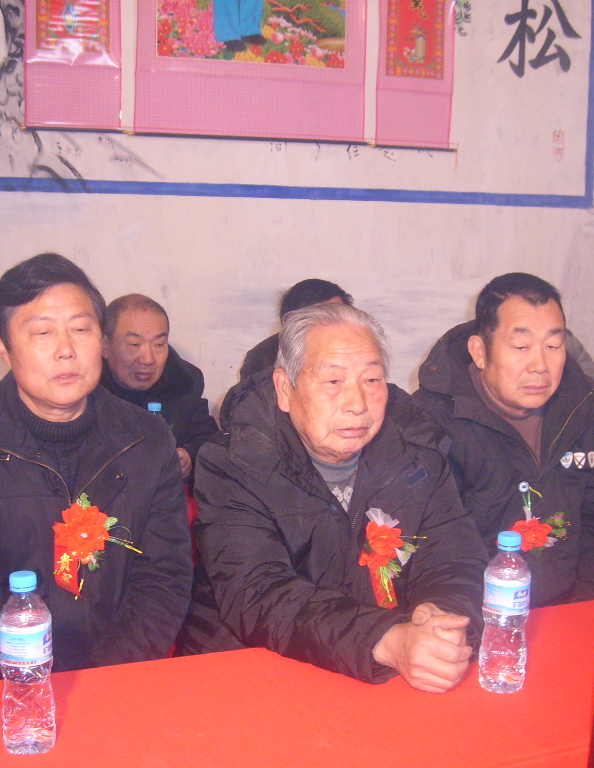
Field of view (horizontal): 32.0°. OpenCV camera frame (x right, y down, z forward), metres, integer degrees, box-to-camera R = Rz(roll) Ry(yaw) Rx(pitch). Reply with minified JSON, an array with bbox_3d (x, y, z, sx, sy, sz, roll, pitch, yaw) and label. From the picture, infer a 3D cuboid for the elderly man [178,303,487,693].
[{"bbox_3d":[0.065,0.487,1.748,0.490,1.260,0.720,-3,7,-28],"label":"elderly man"}]

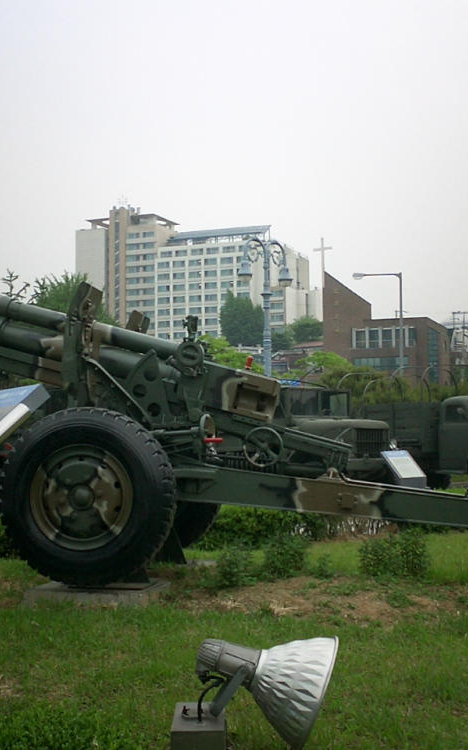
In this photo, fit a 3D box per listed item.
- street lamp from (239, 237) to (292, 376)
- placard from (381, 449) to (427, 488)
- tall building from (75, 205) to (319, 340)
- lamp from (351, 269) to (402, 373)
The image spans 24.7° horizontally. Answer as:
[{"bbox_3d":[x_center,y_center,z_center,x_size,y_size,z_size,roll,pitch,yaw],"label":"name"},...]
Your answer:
[{"bbox_3d":[0.983,-0.527,33.071,1.650,7.490,0.450,1,-3,-25],"label":"street lamp"},{"bbox_3d":[3.214,1.961,20.066,0.660,1.036,0.578,1,-3,-30],"label":"placard"},{"bbox_3d":[-10.340,-16.421,290.243,61.000,51.000,25.000,-2,-3,24],"label":"tall building"},{"bbox_3d":[6.903,-0.441,51.417,0.350,9.116,3.300,2,-4,-34],"label":"lamp"}]

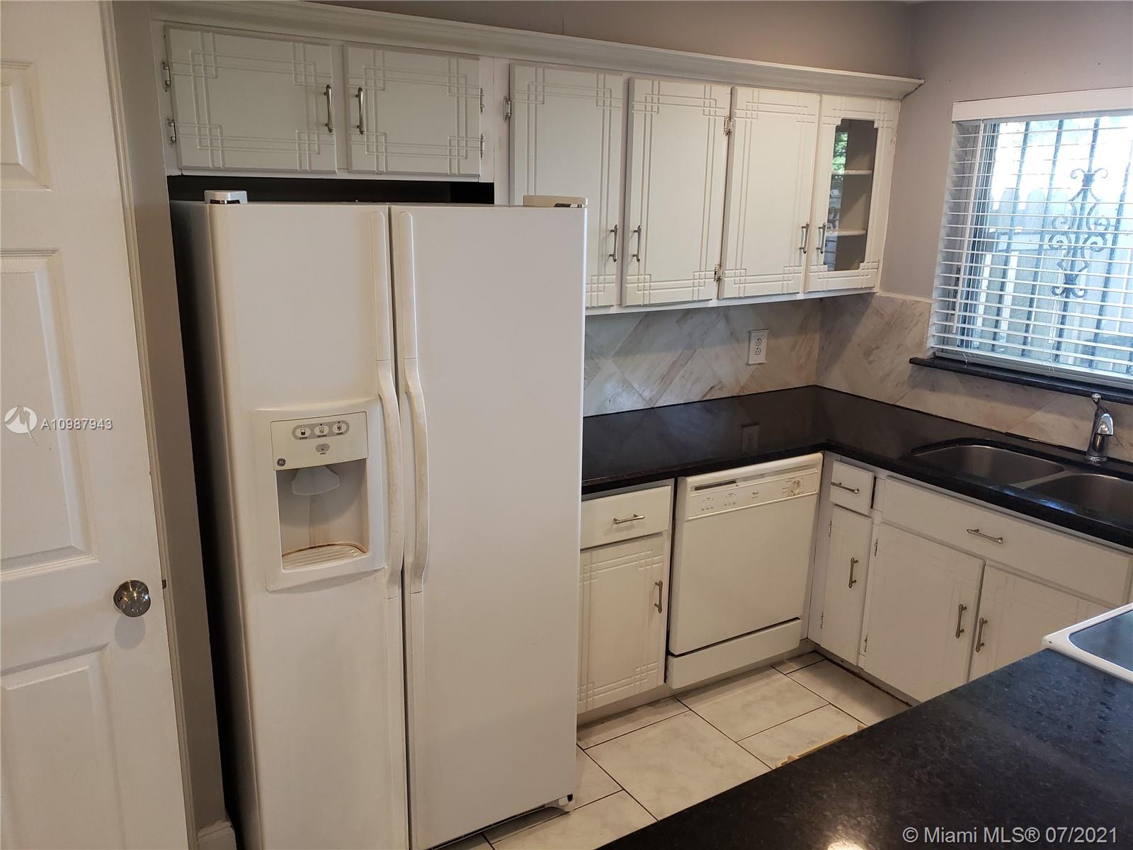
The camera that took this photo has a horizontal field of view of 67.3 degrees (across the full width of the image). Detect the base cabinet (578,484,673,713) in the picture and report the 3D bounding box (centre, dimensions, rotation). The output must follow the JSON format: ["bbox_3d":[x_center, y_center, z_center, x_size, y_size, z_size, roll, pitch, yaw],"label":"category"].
[{"bbox_3d":[0.016,0.492,2.960,0.416,0.766,0.620,-8,17,-29],"label":"base cabinet"}]

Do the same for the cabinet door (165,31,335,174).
[{"bbox_3d":[-0.791,-0.820,2.178,0.394,0.327,0.025,-8,17,-30],"label":"cabinet door"}]

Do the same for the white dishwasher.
[{"bbox_3d":[0.478,0.451,3.188,0.597,0.789,0.620,-8,17,-29],"label":"white dishwasher"}]

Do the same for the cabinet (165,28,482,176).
[{"bbox_3d":[-0.693,-0.893,2.452,0.857,0.349,0.320,-8,17,-29],"label":"cabinet"}]

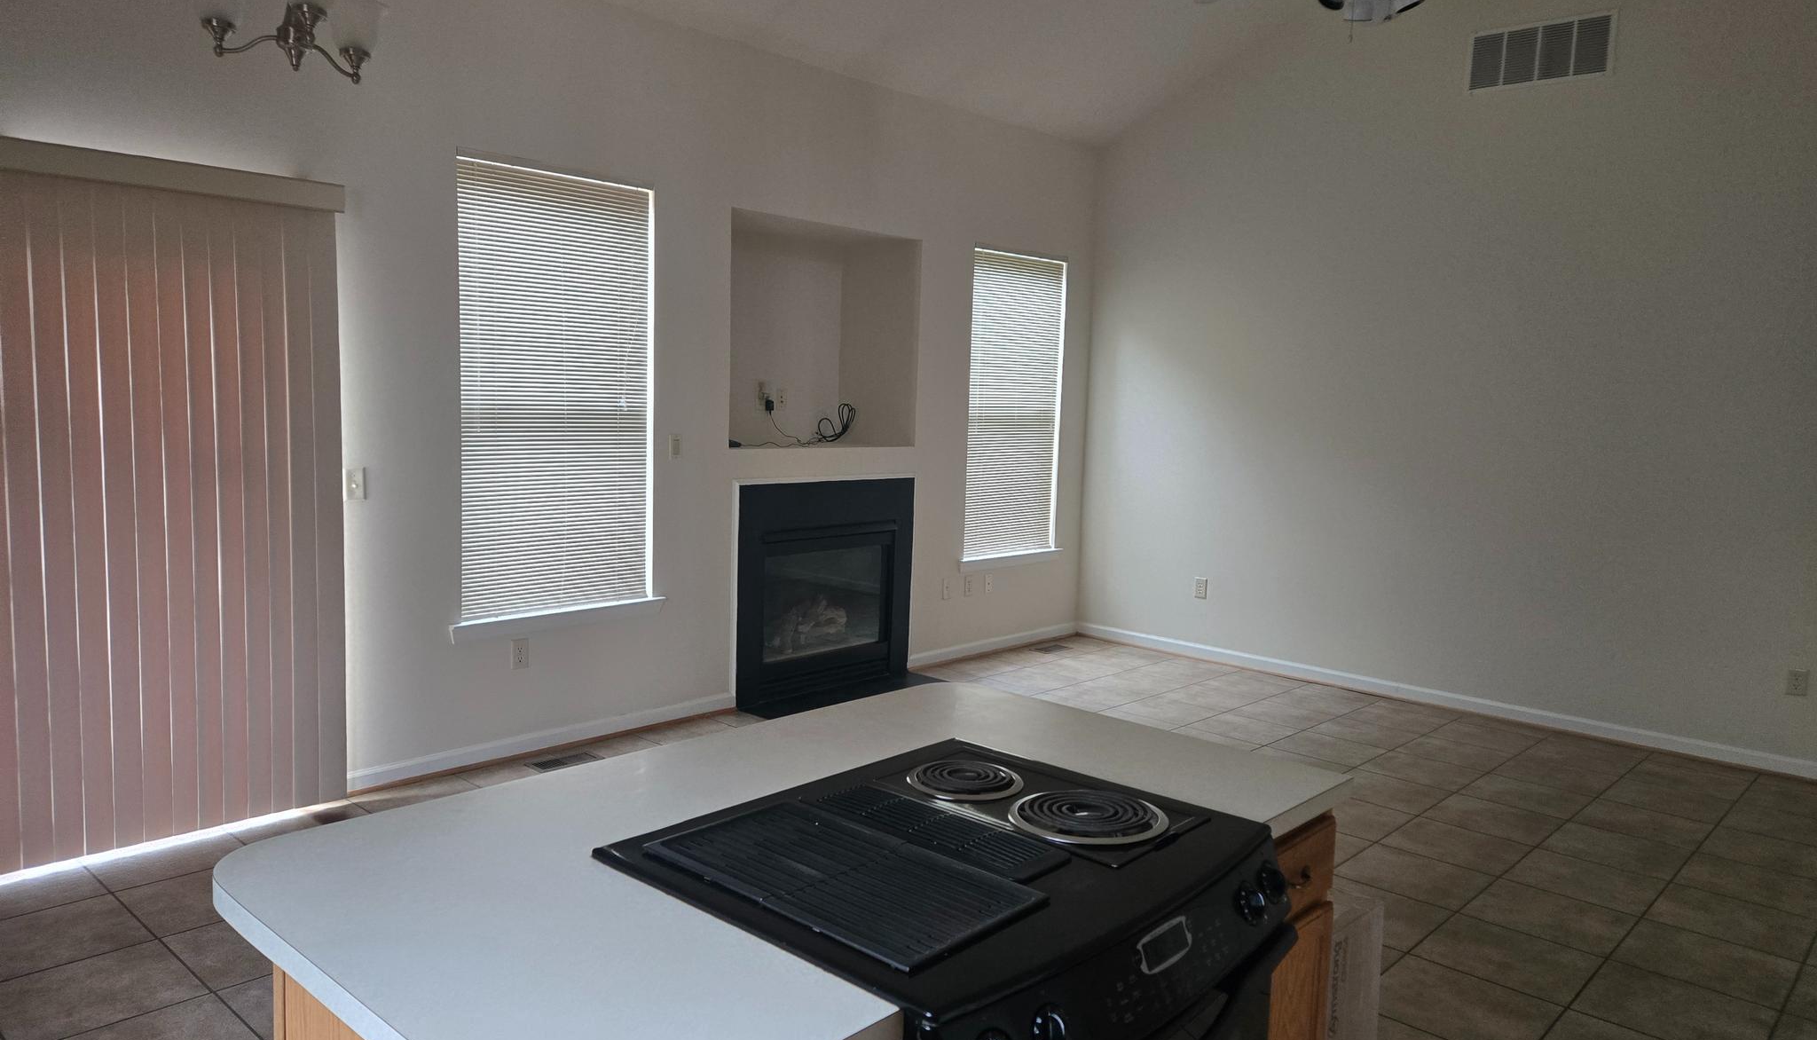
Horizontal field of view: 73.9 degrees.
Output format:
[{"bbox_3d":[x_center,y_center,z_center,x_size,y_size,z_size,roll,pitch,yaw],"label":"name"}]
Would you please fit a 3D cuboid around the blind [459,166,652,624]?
[{"bbox_3d":[-1.472,-0.531,5.065,0.050,1.828,0.884,7,8,43],"label":"blind"}]

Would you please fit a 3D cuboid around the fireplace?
[{"bbox_3d":[-0.359,0.350,6.240,0.380,1.089,1.234,7,8,43],"label":"fireplace"}]

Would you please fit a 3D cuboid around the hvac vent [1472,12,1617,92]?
[{"bbox_3d":[3.091,-2.282,5.915,0.647,0.296,0.025,7,8,43],"label":"hvac vent"}]

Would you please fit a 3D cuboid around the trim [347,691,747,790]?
[{"bbox_3d":[-1.478,0.933,5.210,0.020,0.072,1.847,7,8,43],"label":"trim"}]

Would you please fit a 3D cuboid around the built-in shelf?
[{"bbox_3d":[-0.618,-0.954,6.337,0.616,1.117,1.304,7,8,43],"label":"built-in shelf"}]

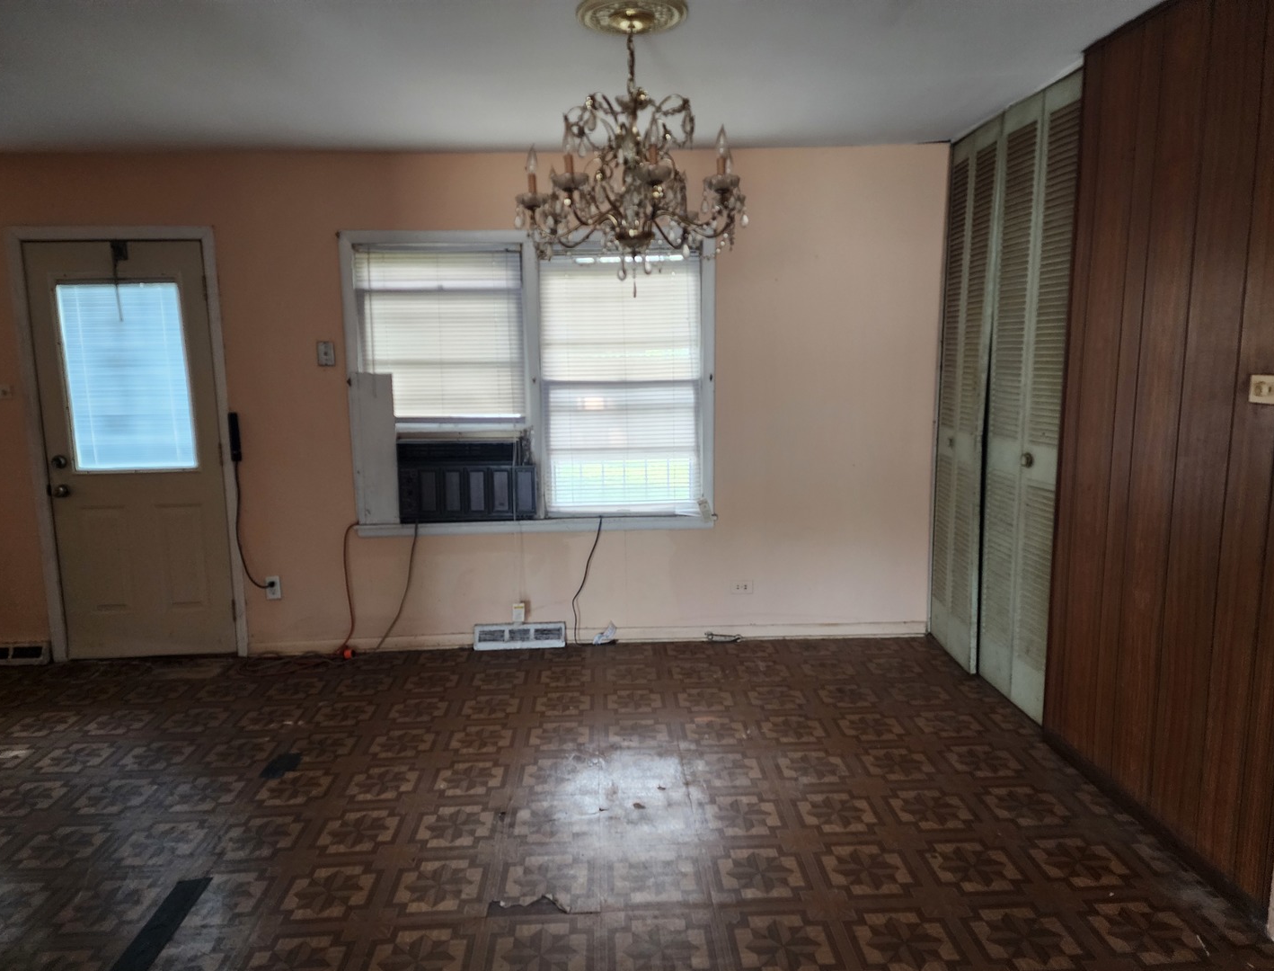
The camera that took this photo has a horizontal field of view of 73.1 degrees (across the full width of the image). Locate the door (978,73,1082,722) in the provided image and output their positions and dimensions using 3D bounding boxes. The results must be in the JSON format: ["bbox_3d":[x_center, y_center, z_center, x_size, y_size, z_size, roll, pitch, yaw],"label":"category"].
[{"bbox_3d":[1.581,-0.299,3.470,0.038,2.429,0.585,-1,8,-3],"label":"door"}]

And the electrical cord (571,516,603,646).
[{"bbox_3d":[-0.249,0.494,4.353,0.163,0.672,0.065,-1,8,-3],"label":"electrical cord"}]

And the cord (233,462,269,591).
[{"bbox_3d":[-1.920,0.201,4.253,0.123,0.633,0.050,-1,8,-3],"label":"cord"}]

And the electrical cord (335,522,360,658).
[{"bbox_3d":[-1.441,0.514,4.291,0.151,0.686,0.090,-1,8,-3],"label":"electrical cord"}]

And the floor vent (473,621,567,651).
[{"bbox_3d":[-0.596,0.768,4.390,0.463,0.130,0.055,-1,8,-3],"label":"floor vent"}]

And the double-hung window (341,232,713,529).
[{"bbox_3d":[-0.509,-0.502,4.260,1.781,1.434,0.110,-1,8,-3],"label":"double-hung window"}]

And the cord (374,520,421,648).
[{"bbox_3d":[-1.203,0.512,4.308,0.255,0.678,0.075,-1,8,-3],"label":"cord"}]

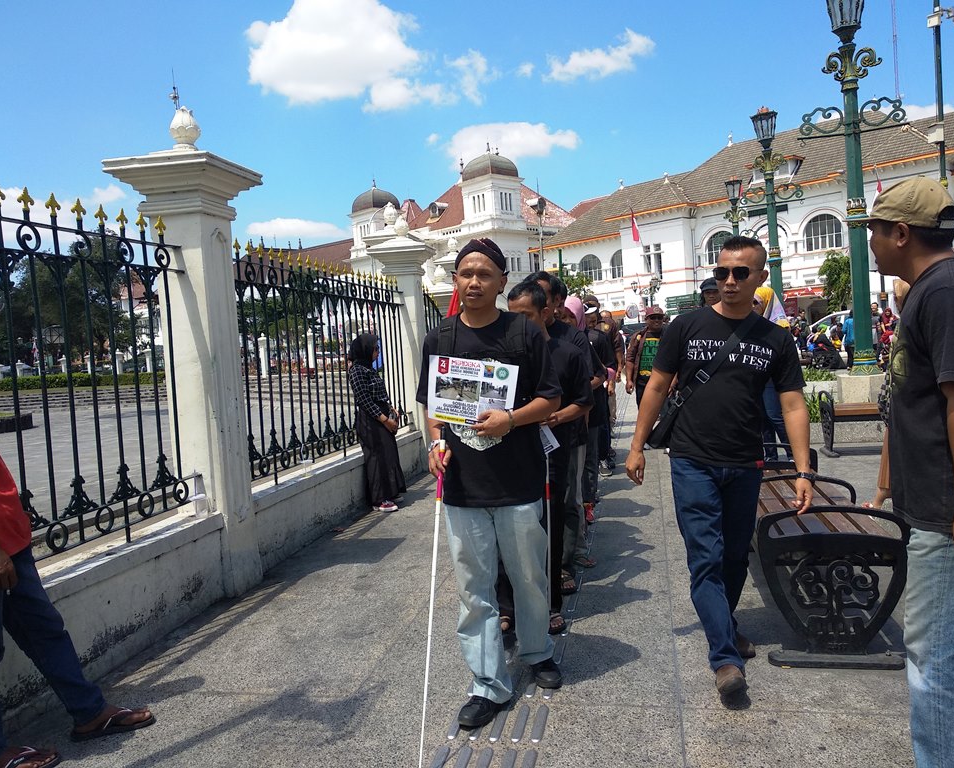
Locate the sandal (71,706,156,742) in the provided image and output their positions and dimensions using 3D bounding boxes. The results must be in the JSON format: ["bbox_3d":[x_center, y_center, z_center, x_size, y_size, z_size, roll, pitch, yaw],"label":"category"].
[{"bbox_3d":[-1.390,1.296,2.941,0.270,0.070,0.100,-5,3,-21],"label":"sandal"}]

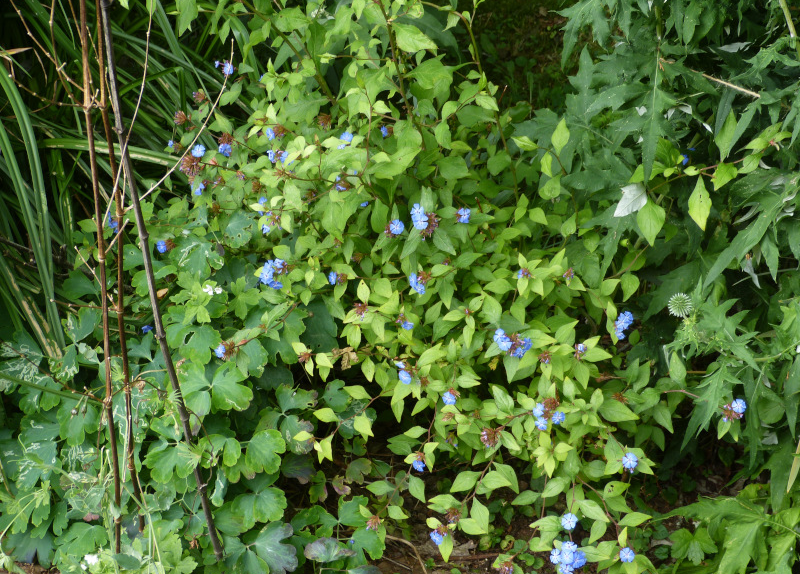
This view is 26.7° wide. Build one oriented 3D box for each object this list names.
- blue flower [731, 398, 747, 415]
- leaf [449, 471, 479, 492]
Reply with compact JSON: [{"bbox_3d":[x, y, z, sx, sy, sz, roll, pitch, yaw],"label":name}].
[{"bbox_3d":[0.468,0.165,2.330,0.021,0.021,0.015,-4,25,-9],"label":"blue flower"},{"bbox_3d":[0.084,0.248,2.150,0.038,0.019,0.020,0,25,0],"label":"leaf"}]

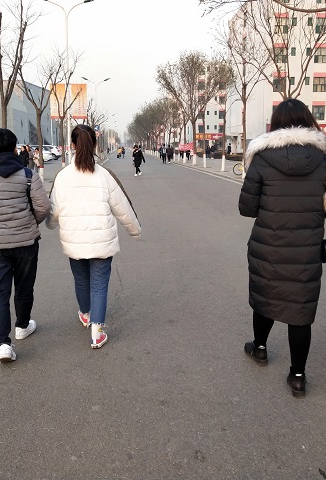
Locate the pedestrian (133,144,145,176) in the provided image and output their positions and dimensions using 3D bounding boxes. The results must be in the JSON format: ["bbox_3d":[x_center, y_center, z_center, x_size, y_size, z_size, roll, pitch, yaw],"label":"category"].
[{"bbox_3d":[-1.166,-3.989,27.521,0.520,1.620,0.500,5,11,28],"label":"pedestrian"}]

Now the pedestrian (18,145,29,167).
[{"bbox_3d":[-6.557,-3.667,26.371,0.340,1.580,0.480,-6,11,-33],"label":"pedestrian"}]

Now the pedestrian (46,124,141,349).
[{"bbox_3d":[-0.531,-0.057,4.276,0.690,1.630,0.620,0,9,-4],"label":"pedestrian"}]

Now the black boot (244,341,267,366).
[{"bbox_3d":[0.636,0.763,3.823,0.105,0.125,0.260,-3,10,-21],"label":"black boot"}]

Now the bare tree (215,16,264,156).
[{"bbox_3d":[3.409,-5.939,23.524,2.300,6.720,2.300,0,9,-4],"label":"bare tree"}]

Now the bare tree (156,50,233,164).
[{"bbox_3d":[2.409,-9.967,42.429,6.100,8.400,6.000,0,10,0],"label":"bare tree"}]

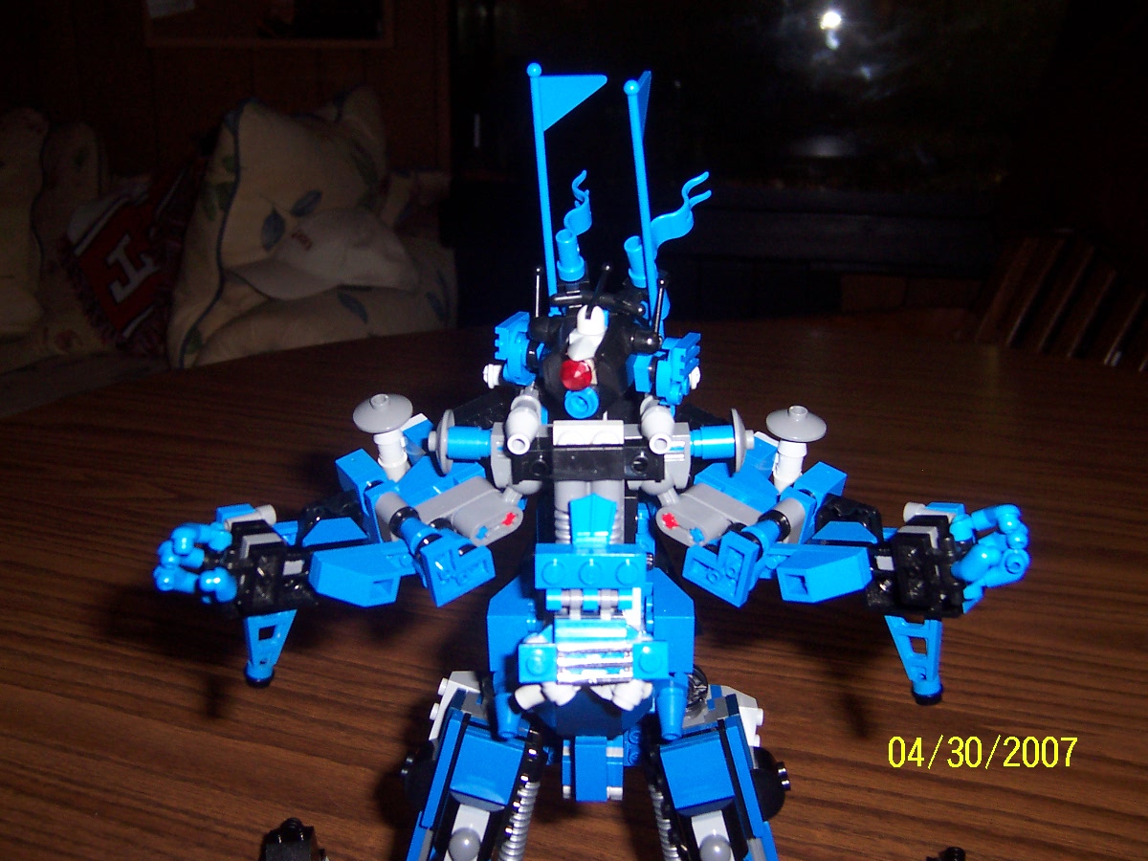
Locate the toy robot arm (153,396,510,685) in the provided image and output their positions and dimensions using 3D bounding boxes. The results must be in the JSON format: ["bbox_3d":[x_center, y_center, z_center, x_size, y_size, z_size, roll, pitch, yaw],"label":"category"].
[{"bbox_3d":[-0.054,0.025,0.300,0.081,0.051,0.068,1,18,0],"label":"toy robot arm"}]

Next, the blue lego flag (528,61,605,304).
[{"bbox_3d":[0.000,-0.053,0.283,0.018,0.065,0.004,5,31,13],"label":"blue lego flag"}]

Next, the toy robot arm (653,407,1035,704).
[{"bbox_3d":[0.059,0.028,0.299,0.081,0.049,0.070,1,18,0],"label":"toy robot arm"}]

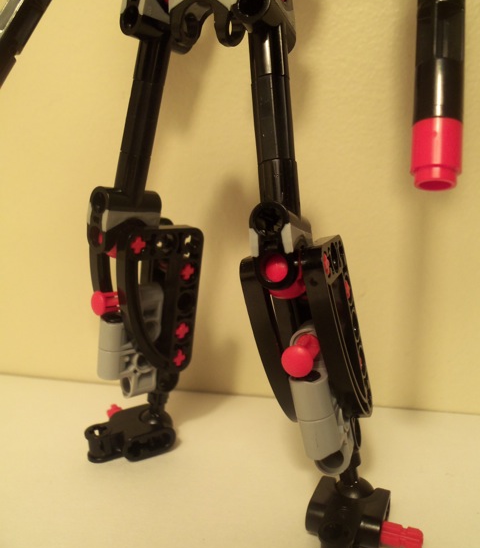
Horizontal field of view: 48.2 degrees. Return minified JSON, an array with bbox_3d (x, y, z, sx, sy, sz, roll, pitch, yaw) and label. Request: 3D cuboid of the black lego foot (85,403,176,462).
[{"bbox_3d":[-0.032,0.048,0.159,0.026,0.008,0.016,-10,17,-27],"label":"black lego foot"}]

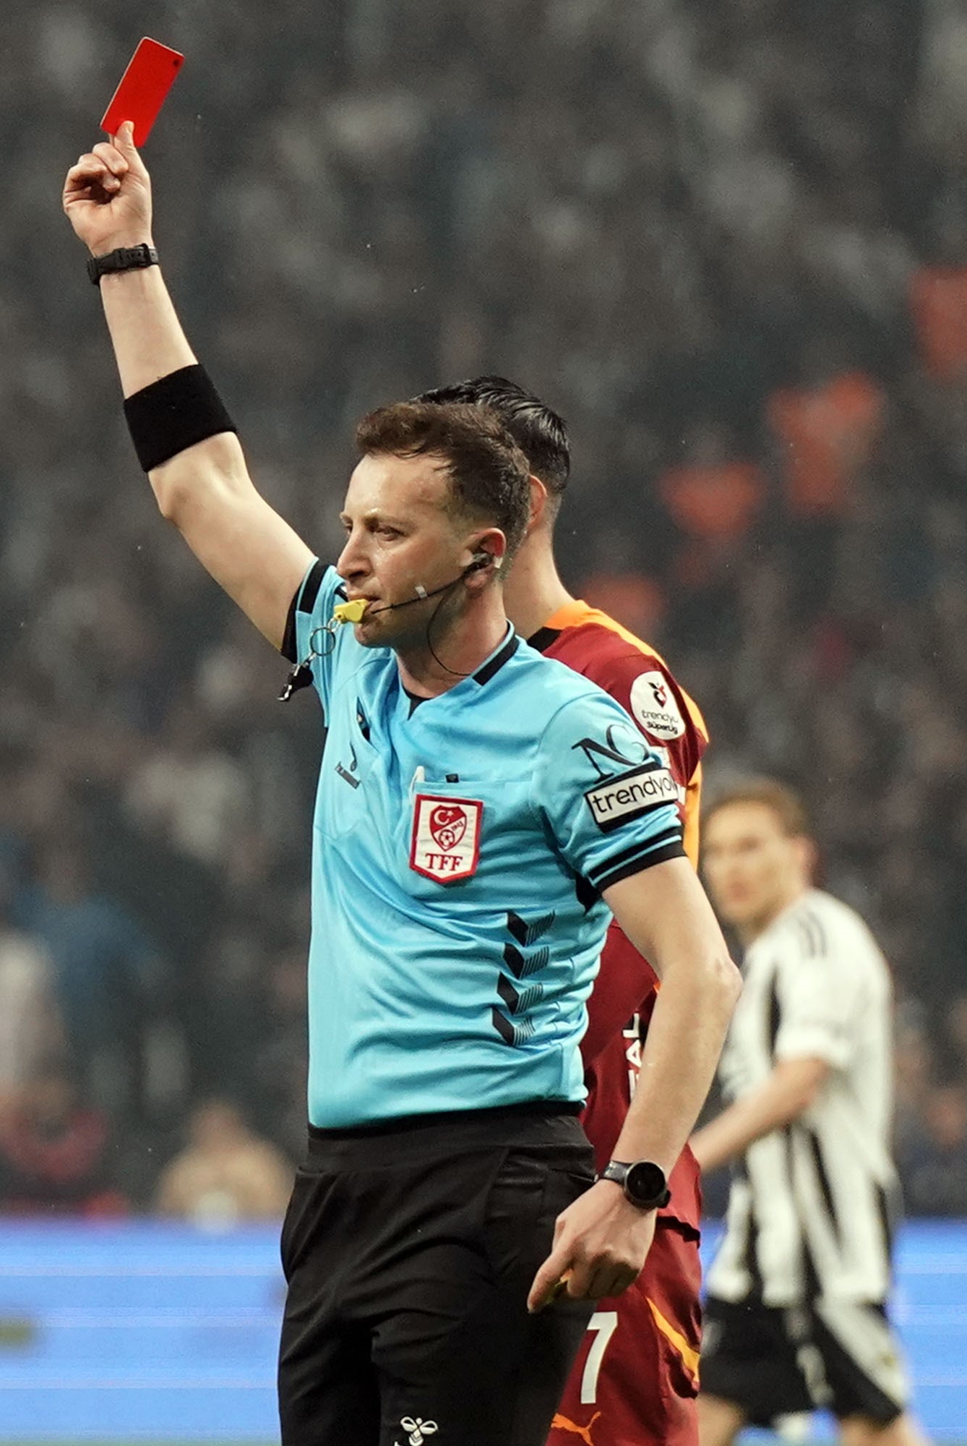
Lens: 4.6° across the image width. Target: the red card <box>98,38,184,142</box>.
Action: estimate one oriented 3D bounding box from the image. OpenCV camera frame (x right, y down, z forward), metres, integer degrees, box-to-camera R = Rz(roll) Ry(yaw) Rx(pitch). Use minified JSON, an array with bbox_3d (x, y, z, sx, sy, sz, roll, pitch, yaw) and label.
[{"bbox_3d":[-0.362,-0.670,12.800,0.002,0.108,0.077,26,0,40],"label":"red card"}]

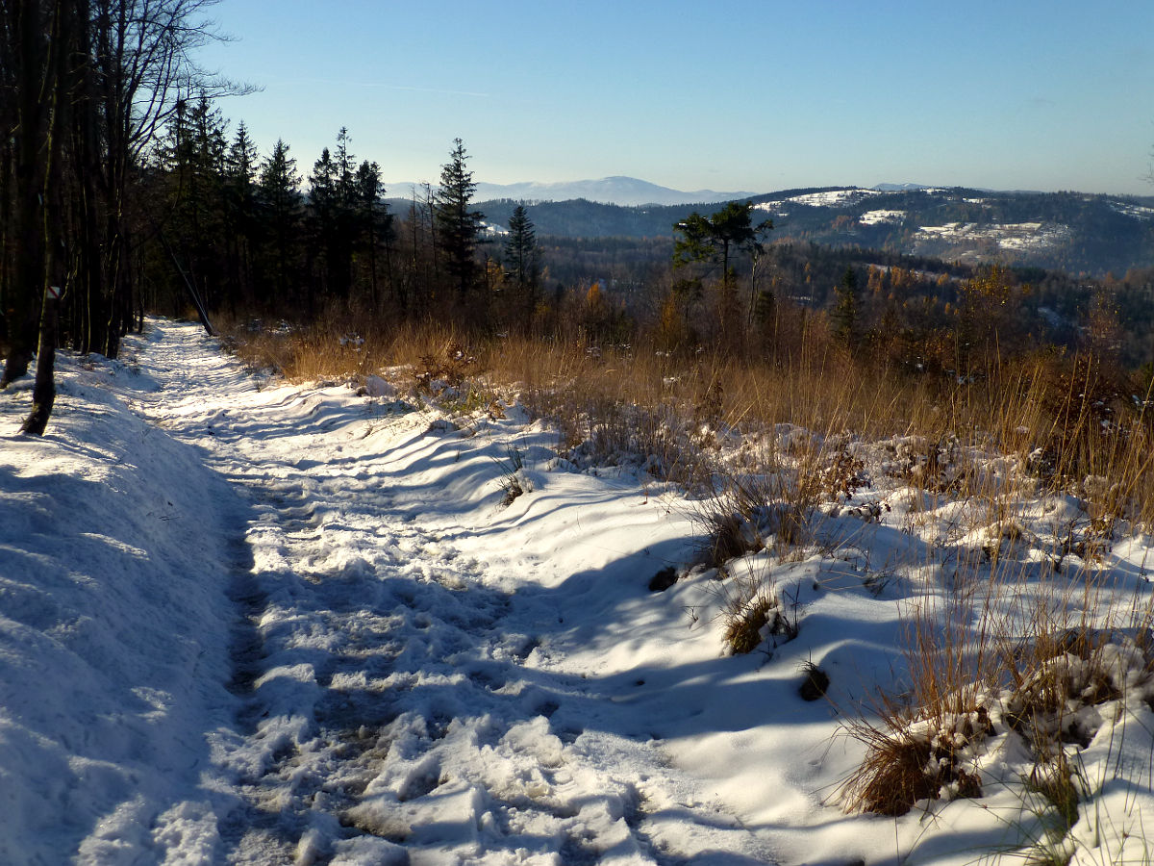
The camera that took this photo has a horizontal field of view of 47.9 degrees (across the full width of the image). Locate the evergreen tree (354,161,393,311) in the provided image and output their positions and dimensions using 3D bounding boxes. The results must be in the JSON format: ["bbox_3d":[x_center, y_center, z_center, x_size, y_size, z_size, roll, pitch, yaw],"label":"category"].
[{"bbox_3d":[-11.657,-11.285,74.169,2.260,8.570,2.150,-2,10,-9],"label":"evergreen tree"}]

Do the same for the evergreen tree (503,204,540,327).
[{"bbox_3d":[-3.294,-9.910,77.459,2.250,7.280,2.130,0,10,-2],"label":"evergreen tree"}]

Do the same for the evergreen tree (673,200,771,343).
[{"bbox_3d":[6.682,-7.357,59.631,4.410,6.490,4.190,1,10,6],"label":"evergreen tree"}]

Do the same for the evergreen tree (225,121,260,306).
[{"bbox_3d":[-20.342,-13.151,78.916,2.170,11.170,2.070,-3,10,-14],"label":"evergreen tree"}]

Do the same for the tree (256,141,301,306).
[{"bbox_3d":[-17.634,-12.336,77.029,2.680,9.900,2.550,-2,10,-13],"label":"tree"}]

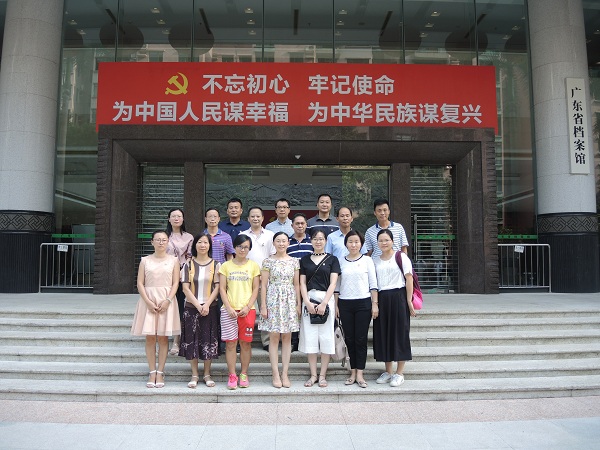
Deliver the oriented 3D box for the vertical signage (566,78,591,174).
[{"bbox_3d":[5.946,-2.113,10.379,0.375,2.080,0.060,0,-5,-1],"label":"vertical signage"}]

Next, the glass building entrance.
[{"bbox_3d":[-0.074,0.053,10.230,6.750,2.750,0.350,0,-5,-1],"label":"glass building entrance"}]

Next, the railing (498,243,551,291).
[{"bbox_3d":[4.691,0.901,10.141,1.120,1.040,0.080,0,-5,-1],"label":"railing"}]

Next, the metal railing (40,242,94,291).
[{"bbox_3d":[-4.727,0.886,9.880,1.120,1.040,0.080,0,-5,-1],"label":"metal railing"}]

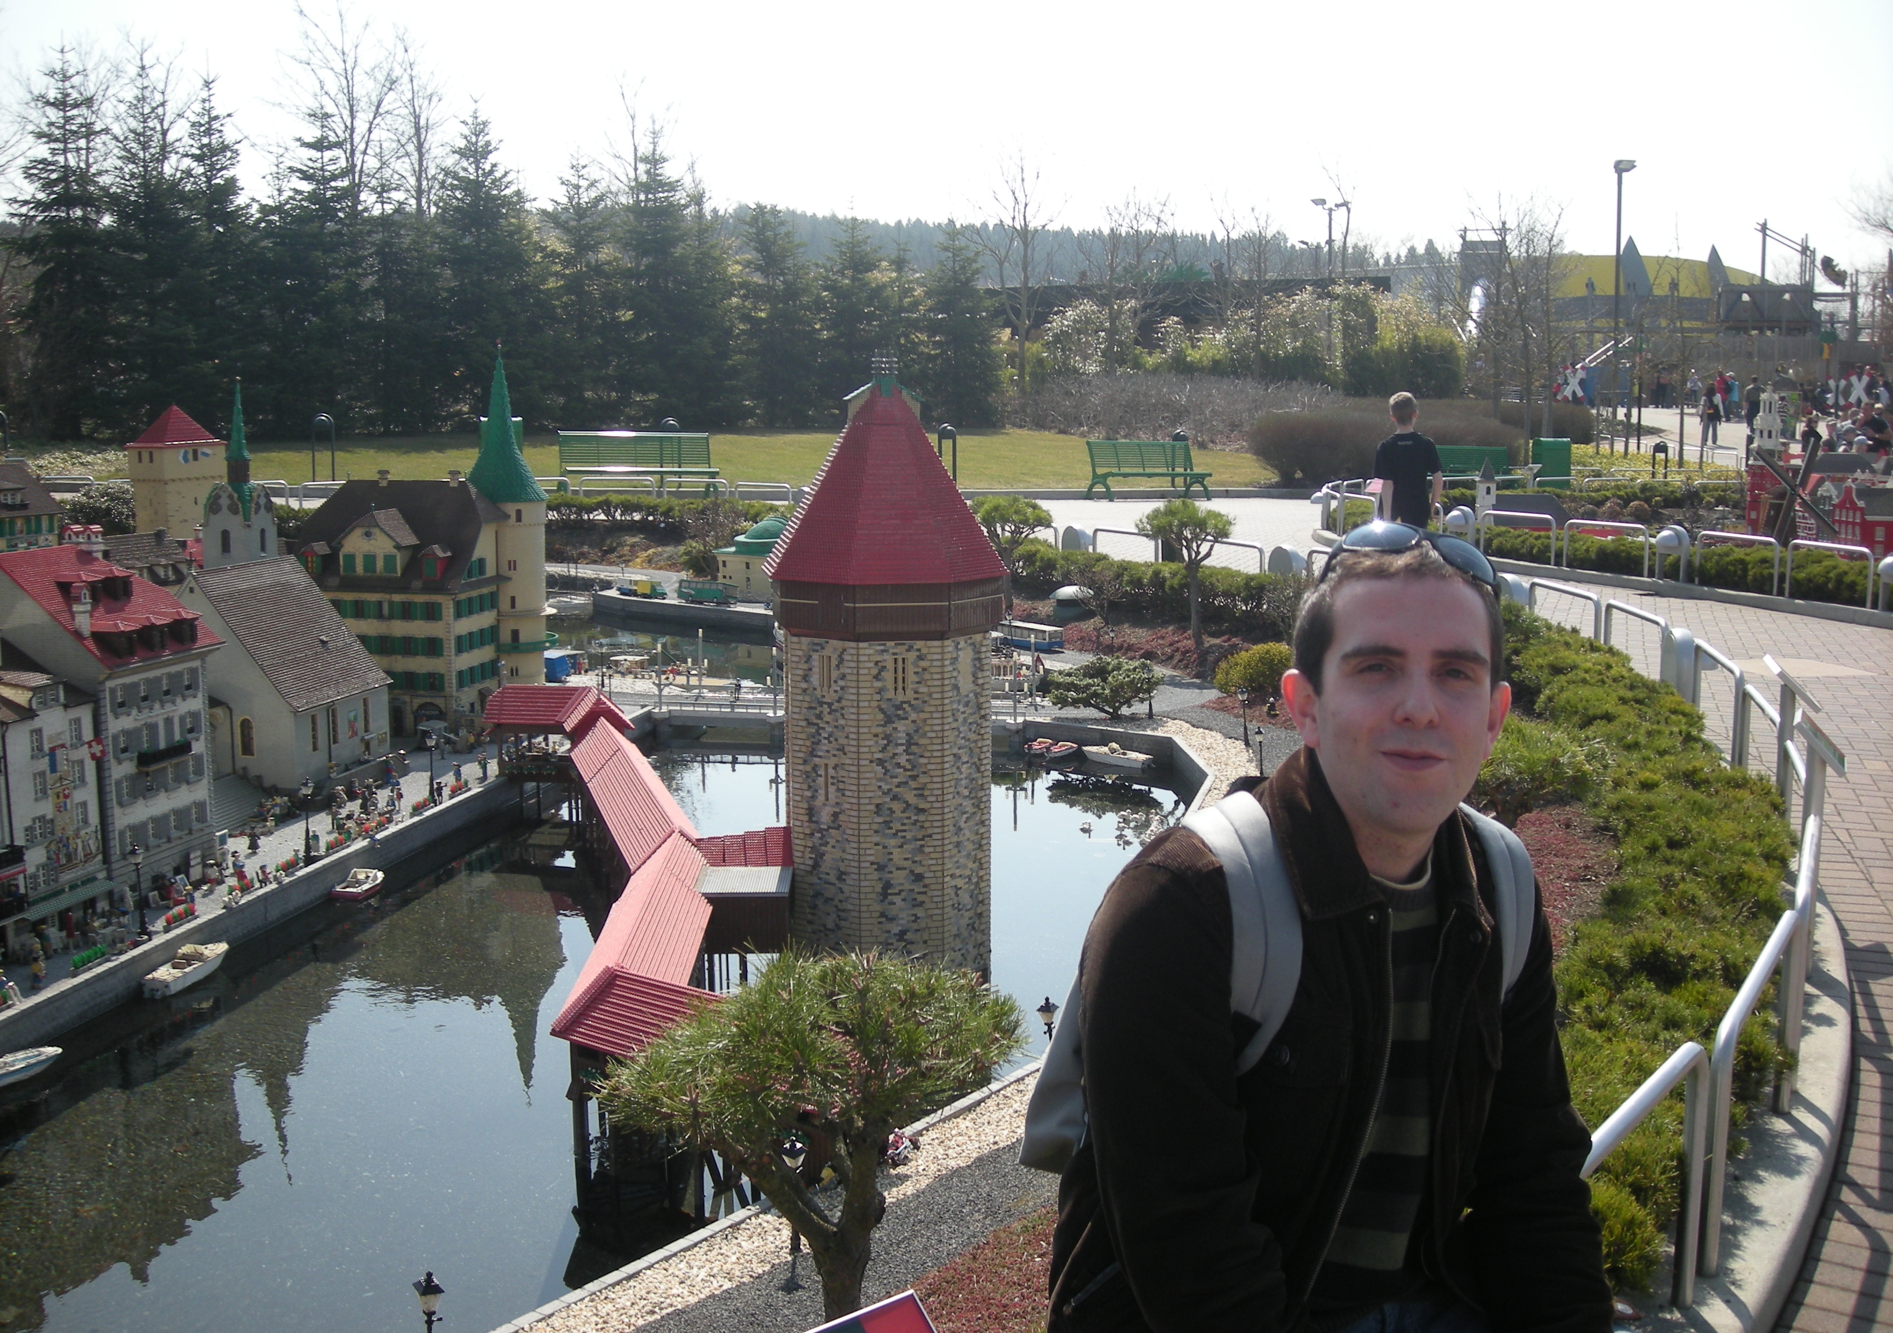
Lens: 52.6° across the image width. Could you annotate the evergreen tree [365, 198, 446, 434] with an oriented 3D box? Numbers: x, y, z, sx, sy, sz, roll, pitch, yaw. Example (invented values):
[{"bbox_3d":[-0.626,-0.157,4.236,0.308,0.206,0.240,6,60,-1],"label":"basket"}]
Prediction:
[{"bbox_3d":[-12.474,-8.068,44.281,2.200,5.253,2.200,0,9,0],"label":"evergreen tree"}]

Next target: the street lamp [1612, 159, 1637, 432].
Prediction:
[{"bbox_3d":[17.774,-9.656,50.131,0.700,7.022,0.360,-1,9,-5],"label":"street lamp"}]

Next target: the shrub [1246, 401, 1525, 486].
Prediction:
[{"bbox_3d":[6.001,-3.057,26.041,3.600,1.020,2.300,0,9,0],"label":"shrub"}]

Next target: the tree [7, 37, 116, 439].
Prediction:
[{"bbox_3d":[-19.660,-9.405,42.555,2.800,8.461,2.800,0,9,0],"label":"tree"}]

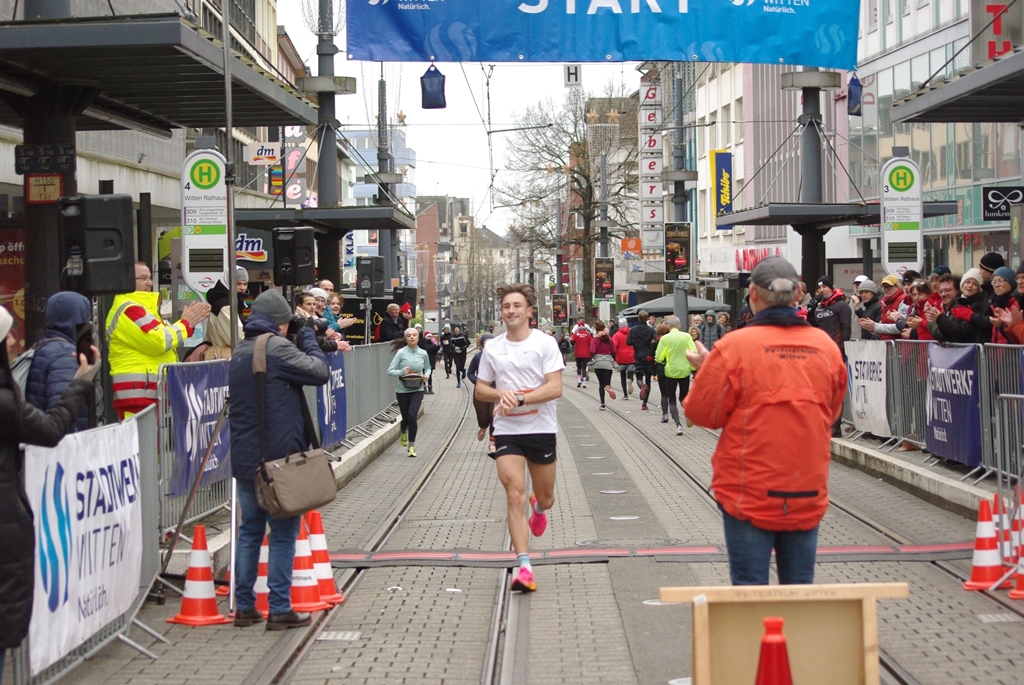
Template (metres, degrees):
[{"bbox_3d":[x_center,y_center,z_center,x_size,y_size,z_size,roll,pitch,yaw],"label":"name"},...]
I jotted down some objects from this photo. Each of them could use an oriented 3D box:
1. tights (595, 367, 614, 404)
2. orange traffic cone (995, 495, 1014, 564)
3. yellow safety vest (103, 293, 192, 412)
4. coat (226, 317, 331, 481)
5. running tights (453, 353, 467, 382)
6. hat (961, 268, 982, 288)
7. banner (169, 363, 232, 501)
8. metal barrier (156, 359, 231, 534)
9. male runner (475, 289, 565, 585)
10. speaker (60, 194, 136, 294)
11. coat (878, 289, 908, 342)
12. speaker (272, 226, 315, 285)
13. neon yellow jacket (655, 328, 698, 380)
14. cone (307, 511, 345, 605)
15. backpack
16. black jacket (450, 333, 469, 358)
[{"bbox_3d":[1.724,0.801,43.500,0.380,0.740,0.450,-1,0,0],"label":"tights"},{"bbox_3d":[2.879,1.145,13.750,0.285,0.500,0.285,-1,0,12],"label":"orange traffic cone"},{"bbox_3d":[-2.407,0.050,15.500,0.560,0.800,0.560,-1,0,-10],"label":"yellow safety vest"},{"bbox_3d":[-1.230,0.289,12.250,0.450,0.870,0.520,-1,0,-44],"label":"coat"},{"bbox_3d":[-1.448,0.724,65.000,0.360,0.820,0.500,-1,0,-3],"label":"running tights"},{"bbox_3d":[4.293,-0.598,21.800,0.205,0.210,0.230,-1,0,18],"label":"hat"},{"bbox_3d":[-2.020,0.540,15.600,0.090,0.850,2.700,-1,0,2],"label":"banner"},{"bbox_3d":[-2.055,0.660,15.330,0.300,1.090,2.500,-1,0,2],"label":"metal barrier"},{"bbox_3d":[0.044,0.546,13.700,0.530,1.770,0.800,-1,0,0],"label":"male runner"},{"bbox_3d":[-2.705,-0.638,15.200,0.380,0.637,0.360,-1,0,30],"label":"speaker"},{"bbox_3d":[4.456,-0.210,27.200,0.350,0.760,0.470,-1,0,-41],"label":"coat"},{"bbox_3d":[-2.368,-0.943,25.300,0.370,0.625,0.340,-1,0,24],"label":"speaker"},{"bbox_3d":[2.367,0.158,33.600,0.610,0.720,0.380,-1,0,-3],"label":"neon yellow jacket"},{"bbox_3d":[-1.091,1.201,13.100,0.285,0.500,0.285,-1,0,12],"label":"cone"},{"bbox_3d":[-2.819,0.173,13.500,0.170,0.420,0.300,-1,0,-30],"label":"backpack"},{"bbox_3d":[-1.448,0.070,65.000,0.510,0.660,0.360,-1,0,-3],"label":"black jacket"}]

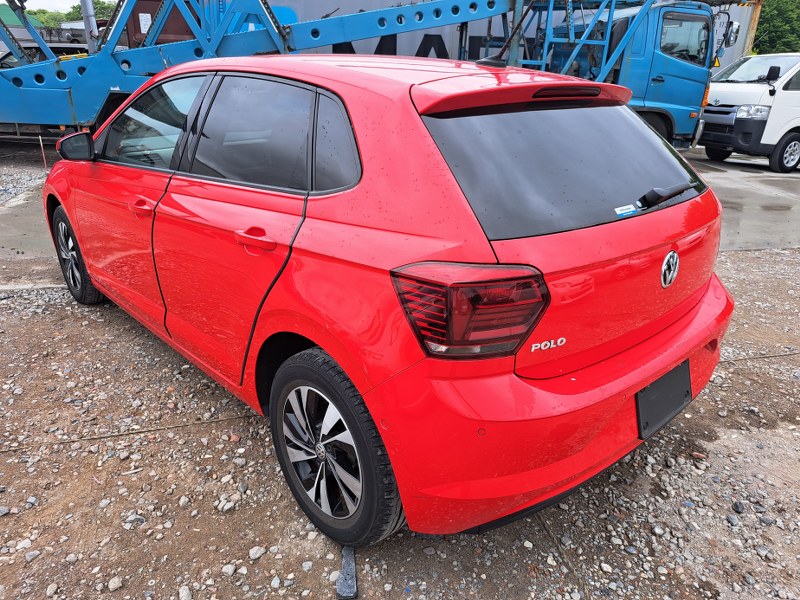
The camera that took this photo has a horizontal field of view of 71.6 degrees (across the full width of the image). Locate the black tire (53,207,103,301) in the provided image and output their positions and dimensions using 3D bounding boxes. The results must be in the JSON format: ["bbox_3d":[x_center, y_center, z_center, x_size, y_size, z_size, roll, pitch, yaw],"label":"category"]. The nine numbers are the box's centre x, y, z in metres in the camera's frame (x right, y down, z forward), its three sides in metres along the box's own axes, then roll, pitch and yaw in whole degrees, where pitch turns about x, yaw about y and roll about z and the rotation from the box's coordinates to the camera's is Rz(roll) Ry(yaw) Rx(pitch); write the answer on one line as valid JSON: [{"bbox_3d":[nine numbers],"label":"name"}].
[{"bbox_3d":[-1.955,-0.289,3.444,0.190,0.622,0.622,-17,29,-41],"label":"black tire"}]

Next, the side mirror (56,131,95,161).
[{"bbox_3d":[-1.479,-0.711,2.570,0.190,0.135,0.150,-17,29,-41],"label":"side mirror"}]

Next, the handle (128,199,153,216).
[{"bbox_3d":[-1.072,-0.378,2.287,0.046,0.048,0.220,-17,29,-41],"label":"handle"}]

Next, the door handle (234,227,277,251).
[{"bbox_3d":[-0.433,-0.182,1.647,0.048,0.050,0.225,-17,29,-41],"label":"door handle"}]

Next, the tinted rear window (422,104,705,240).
[{"bbox_3d":[0.600,-0.436,1.736,1.330,0.100,0.436,-17,71,-41],"label":"tinted rear window"}]

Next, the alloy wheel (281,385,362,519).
[{"bbox_3d":[-0.189,0.449,1.759,0.160,0.414,0.414,-17,29,-41],"label":"alloy wheel"}]

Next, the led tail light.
[{"bbox_3d":[0.154,0.013,1.302,0.255,0.225,0.305,-17,29,-41],"label":"led tail light"}]

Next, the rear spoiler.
[{"bbox_3d":[0.457,-0.672,1.812,1.180,0.130,0.260,-17,29,-41],"label":"rear spoiler"}]

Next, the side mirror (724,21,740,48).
[{"bbox_3d":[4.915,-3.925,8.200,0.130,0.390,0.210,10,23,18],"label":"side mirror"}]

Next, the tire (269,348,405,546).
[{"bbox_3d":[-0.187,0.449,1.760,0.187,0.622,0.622,-17,29,-41],"label":"tire"}]

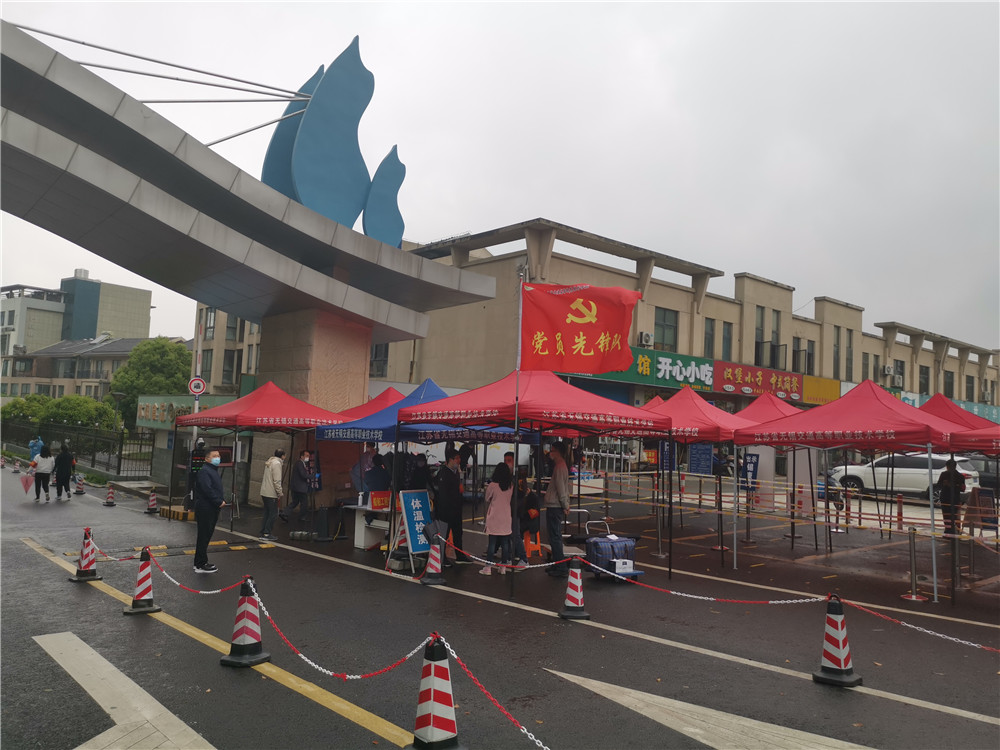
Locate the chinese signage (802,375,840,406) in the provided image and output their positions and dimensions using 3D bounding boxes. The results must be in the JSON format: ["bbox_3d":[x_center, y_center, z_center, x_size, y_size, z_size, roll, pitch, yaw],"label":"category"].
[{"bbox_3d":[15.786,0.810,38.300,3.700,1.300,0.200,7,-7,-40],"label":"chinese signage"}]

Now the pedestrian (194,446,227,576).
[{"bbox_3d":[-4.296,1.963,11.478,0.360,1.740,0.480,-1,-6,22],"label":"pedestrian"}]

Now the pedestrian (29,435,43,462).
[{"bbox_3d":[-18.718,3.190,31.500,0.600,1.700,0.450,5,-6,-30],"label":"pedestrian"}]

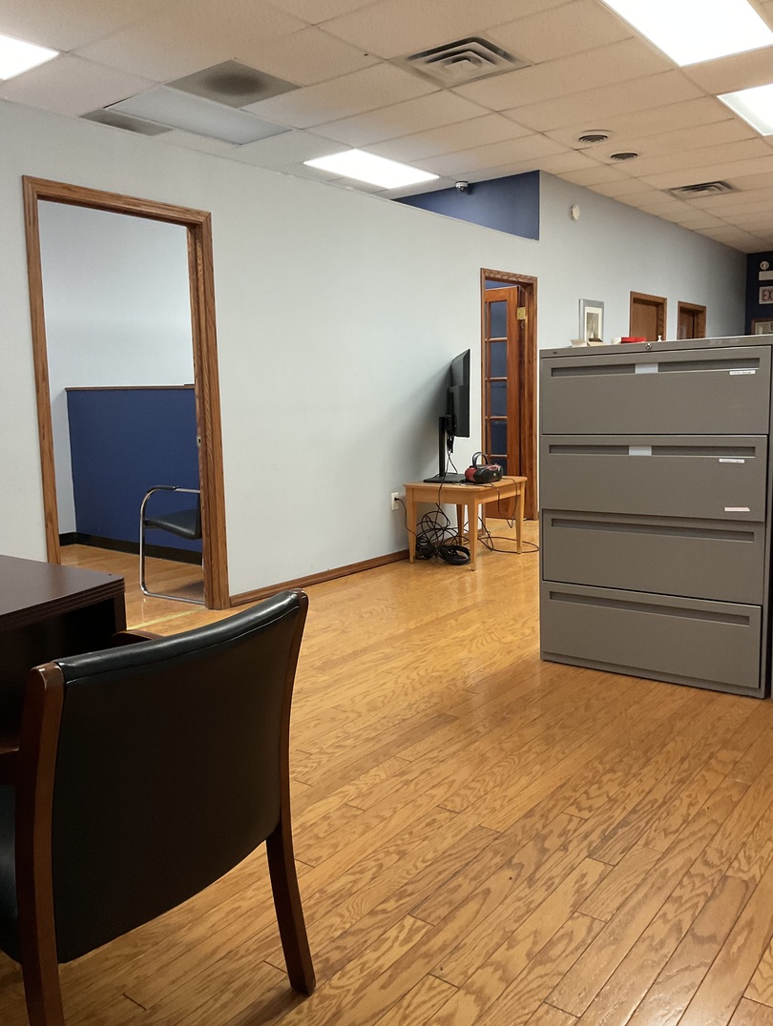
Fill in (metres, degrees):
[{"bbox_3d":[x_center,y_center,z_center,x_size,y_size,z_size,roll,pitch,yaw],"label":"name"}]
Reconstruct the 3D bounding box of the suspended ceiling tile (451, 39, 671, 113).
[{"bbox_3d":[1.040,-2.630,5.212,1.213,0.025,0.604,5,10,37],"label":"suspended ceiling tile"}]

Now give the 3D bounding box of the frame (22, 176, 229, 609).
[{"bbox_3d":[-1.264,-0.464,4.317,0.150,2.132,1.055,5,10,37],"label":"frame"}]

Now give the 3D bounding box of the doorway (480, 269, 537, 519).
[{"bbox_3d":[0.991,-0.910,7.207,0.150,2.125,0.920,5,10,37],"label":"doorway"}]

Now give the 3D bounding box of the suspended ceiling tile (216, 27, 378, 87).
[{"bbox_3d":[-0.428,-2.541,4.814,0.604,0.025,0.604,5,10,37],"label":"suspended ceiling tile"}]

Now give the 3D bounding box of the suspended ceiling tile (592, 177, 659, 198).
[{"bbox_3d":[2.231,-3.055,8.112,0.469,0.025,0.604,5,10,37],"label":"suspended ceiling tile"}]

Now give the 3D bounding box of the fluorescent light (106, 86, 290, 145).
[{"bbox_3d":[-1.207,-2.674,5.791,0.604,0.060,1.213,5,10,37],"label":"fluorescent light"}]

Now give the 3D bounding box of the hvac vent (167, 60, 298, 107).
[{"bbox_3d":[-0.911,-2.588,5.183,0.604,0.040,0.604,5,10,37],"label":"hvac vent"}]

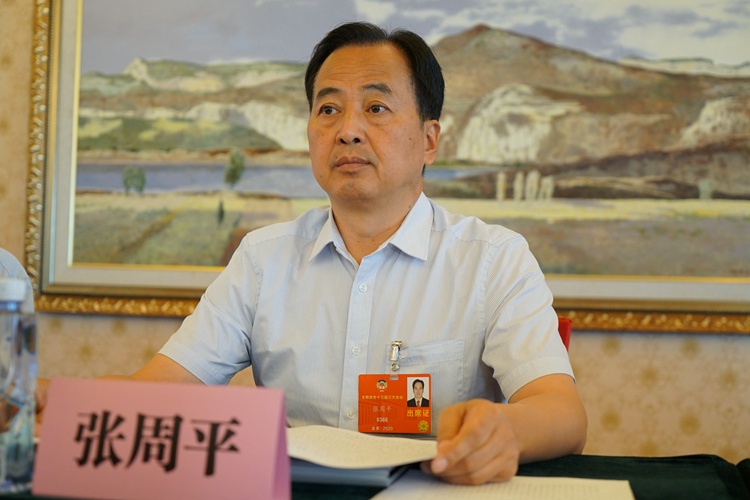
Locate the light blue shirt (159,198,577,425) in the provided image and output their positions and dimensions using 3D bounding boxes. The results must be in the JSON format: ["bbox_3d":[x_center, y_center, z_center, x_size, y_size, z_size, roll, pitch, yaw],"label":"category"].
[{"bbox_3d":[-0.015,0.175,1.470,0.530,0.520,0.300,0,-2,19],"label":"light blue shirt"}]

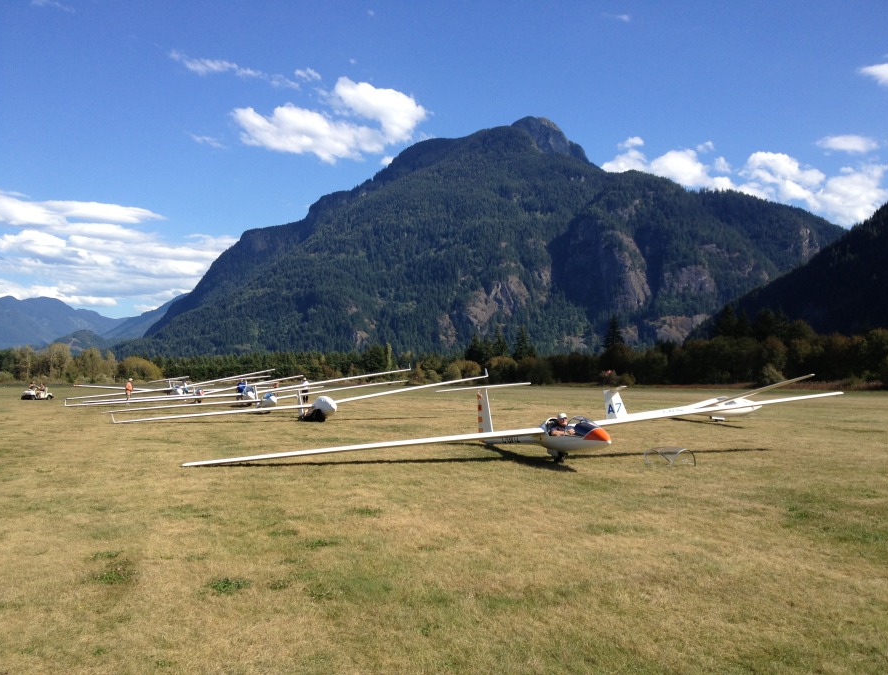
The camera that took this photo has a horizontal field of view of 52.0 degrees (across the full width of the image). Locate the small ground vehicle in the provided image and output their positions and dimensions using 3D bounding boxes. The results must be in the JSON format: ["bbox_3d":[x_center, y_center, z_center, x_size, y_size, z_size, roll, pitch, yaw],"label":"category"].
[{"bbox_3d":[-33.454,4.585,75.000,1.200,1.150,2.400,-1,-3,28],"label":"small ground vehicle"}]

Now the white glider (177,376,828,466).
[{"bbox_3d":[2.000,1.885,20.072,15.000,1.550,7.000,-4,-2,-17],"label":"white glider"}]

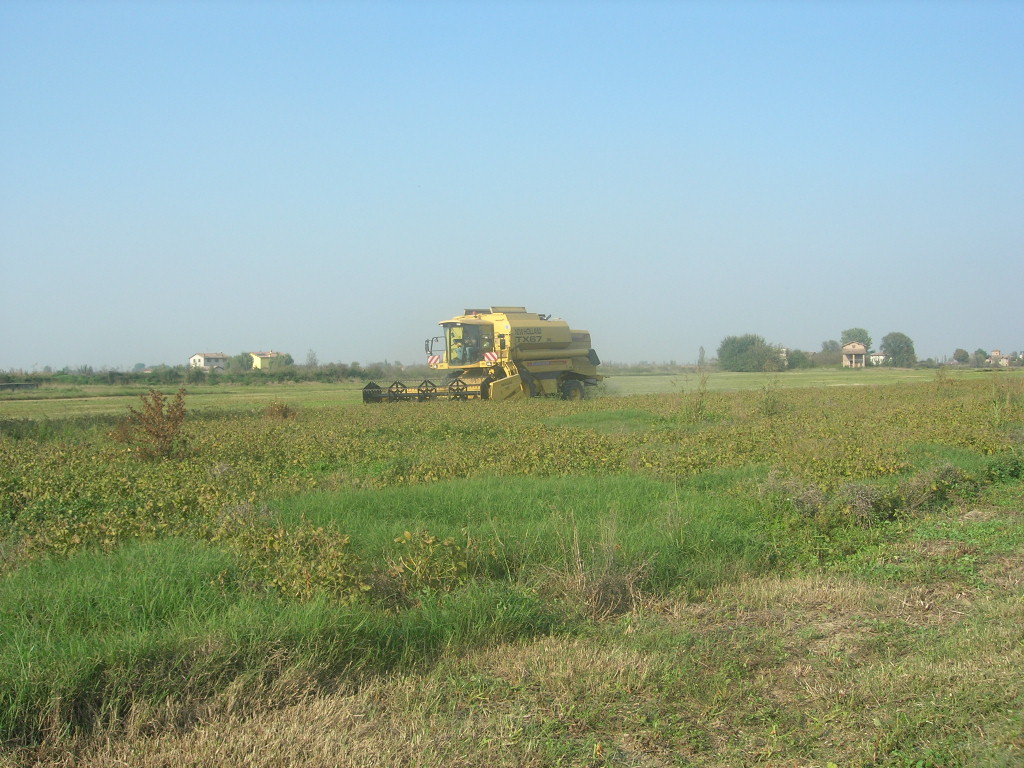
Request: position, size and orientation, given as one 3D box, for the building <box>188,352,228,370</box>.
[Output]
[{"bbox_3d":[-123.000,-8.200,457.000,9.500,8.300,13.000,0,1,40],"label":"building"}]

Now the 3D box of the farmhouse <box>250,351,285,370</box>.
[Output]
[{"bbox_3d":[-98.500,-8.100,450.000,9.500,8.500,13.500,0,1,34],"label":"farmhouse"}]

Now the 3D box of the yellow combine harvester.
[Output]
[{"bbox_3d":[-0.150,-0.880,43.300,6.050,4.050,9.700,0,1,40],"label":"yellow combine harvester"}]

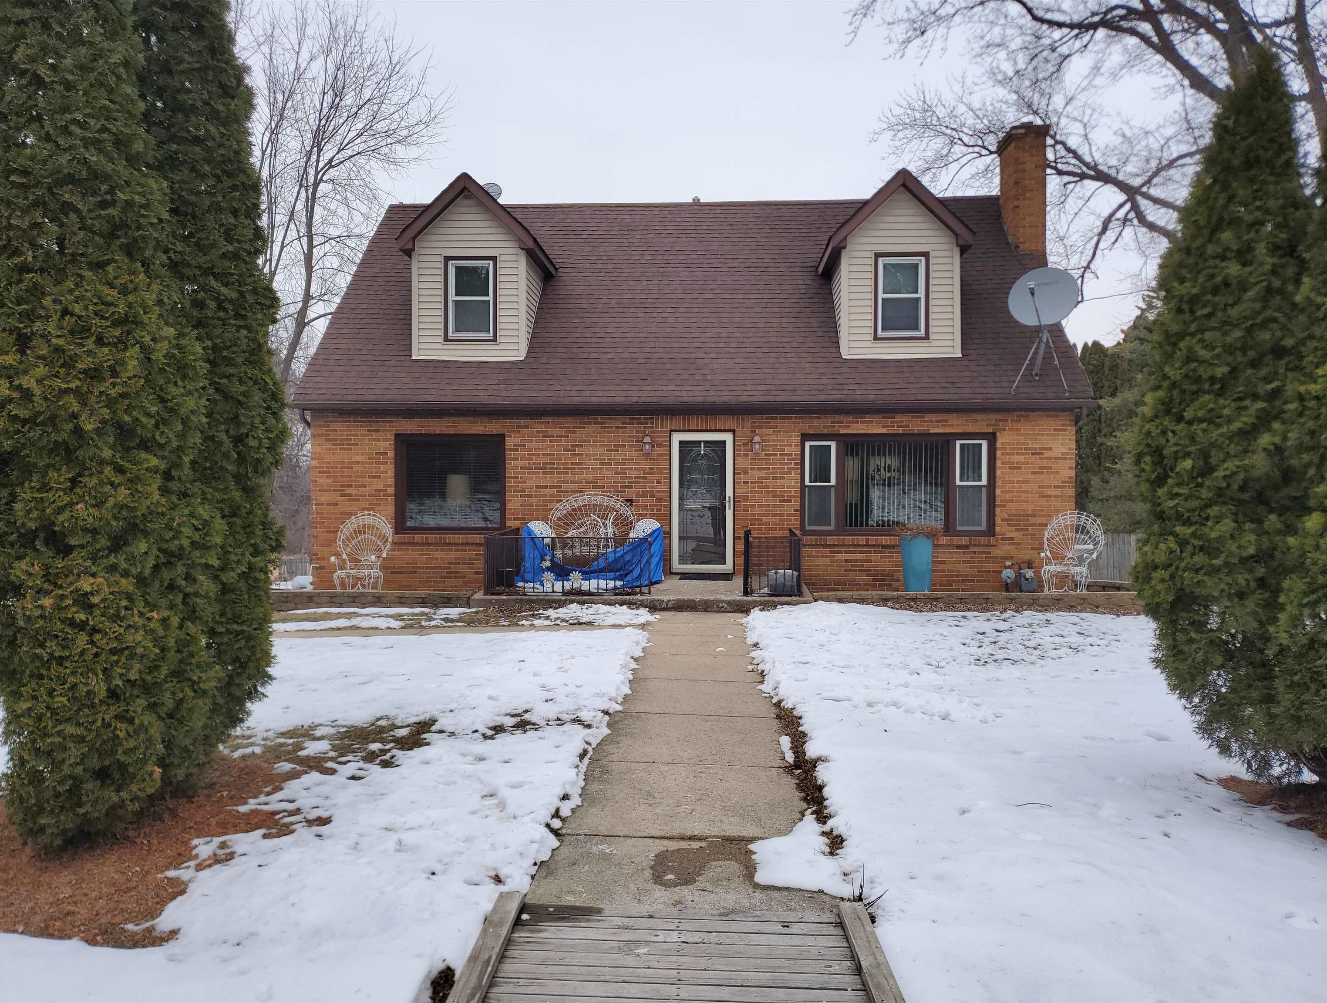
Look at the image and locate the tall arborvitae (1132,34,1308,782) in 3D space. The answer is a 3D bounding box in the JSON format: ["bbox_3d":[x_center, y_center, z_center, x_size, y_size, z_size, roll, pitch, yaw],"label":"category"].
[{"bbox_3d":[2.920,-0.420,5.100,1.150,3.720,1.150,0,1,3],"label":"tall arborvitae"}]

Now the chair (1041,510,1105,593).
[{"bbox_3d":[5.580,0.690,13.800,0.840,1.140,0.680,1,1,34],"label":"chair"}]

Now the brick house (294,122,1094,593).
[{"bbox_3d":[0.585,-2.557,18.459,11.350,7.580,8.600,0,1,3],"label":"brick house"}]

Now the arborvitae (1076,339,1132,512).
[{"bbox_3d":[10.600,-1.150,24.200,1.500,5.300,1.500,0,1,3],"label":"arborvitae"}]

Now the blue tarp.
[{"bbox_3d":[-1.000,0.770,13.950,2.020,0.920,0.800,0,1,3],"label":"blue tarp"}]

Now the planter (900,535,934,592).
[{"bbox_3d":[3.490,0.870,13.850,0.460,0.820,0.460,0,1,3],"label":"planter"}]

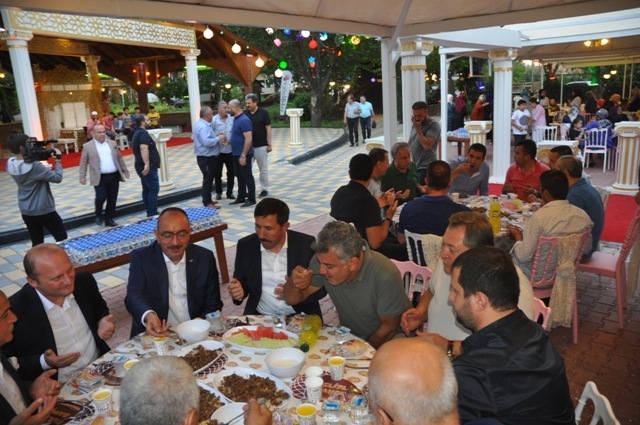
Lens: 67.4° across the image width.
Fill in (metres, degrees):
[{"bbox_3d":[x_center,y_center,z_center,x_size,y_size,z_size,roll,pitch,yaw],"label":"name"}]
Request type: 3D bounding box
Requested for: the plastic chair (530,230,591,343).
[{"bbox_3d":[1.631,0.518,3.535,0.420,0.900,0.480,-7,14,-17],"label":"plastic chair"}]

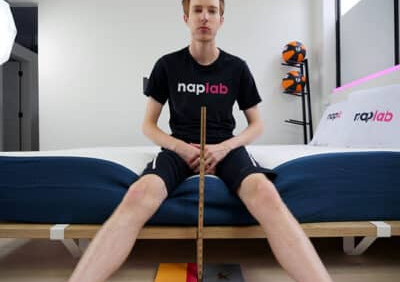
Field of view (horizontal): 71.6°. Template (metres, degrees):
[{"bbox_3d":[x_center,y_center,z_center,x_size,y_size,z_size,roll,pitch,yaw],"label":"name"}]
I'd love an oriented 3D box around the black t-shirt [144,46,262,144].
[{"bbox_3d":[0.025,-0.185,1.230,0.500,0.480,0.270,-1,0,0],"label":"black t-shirt"}]

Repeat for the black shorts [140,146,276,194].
[{"bbox_3d":[0.030,0.080,1.140,0.490,0.210,0.420,-1,0,0],"label":"black shorts"}]

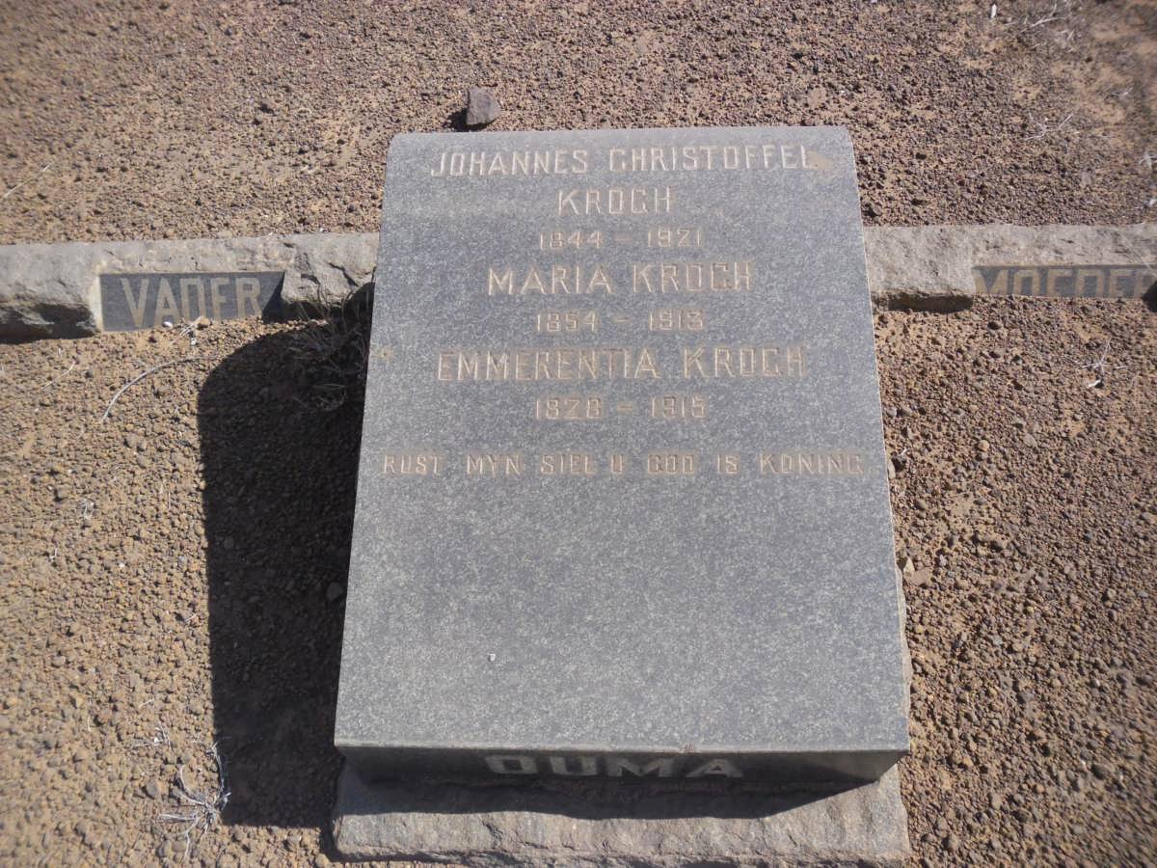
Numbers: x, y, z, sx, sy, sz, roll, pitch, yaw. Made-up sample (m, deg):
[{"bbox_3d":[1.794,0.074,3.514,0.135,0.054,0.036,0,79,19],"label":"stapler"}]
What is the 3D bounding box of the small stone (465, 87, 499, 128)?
[{"bbox_3d":[-0.232,-0.787,2.180,0.080,0.062,0.075,0,54,0],"label":"small stone"}]

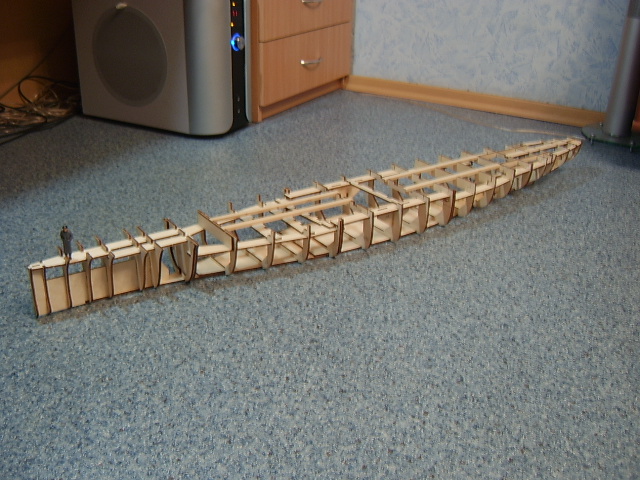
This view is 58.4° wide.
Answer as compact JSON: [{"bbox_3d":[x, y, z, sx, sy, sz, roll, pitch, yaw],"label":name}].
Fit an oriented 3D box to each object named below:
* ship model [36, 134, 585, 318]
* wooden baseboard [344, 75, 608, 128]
[{"bbox_3d":[0.129,-0.074,1.125,1.270,0.083,0.171,-15,32,-31],"label":"ship model"},{"bbox_3d":[0.504,-0.489,1.995,0.927,0.057,0.022,16,30,24],"label":"wooden baseboard"}]

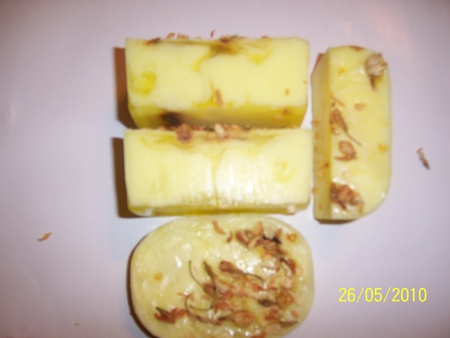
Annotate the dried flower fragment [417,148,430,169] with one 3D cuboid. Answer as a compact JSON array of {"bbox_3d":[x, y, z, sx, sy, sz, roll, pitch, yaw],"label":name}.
[{"bbox_3d":[0.104,-0.005,0.246,0.003,0.003,0.012,-30,85,-7],"label":"dried flower fragment"}]

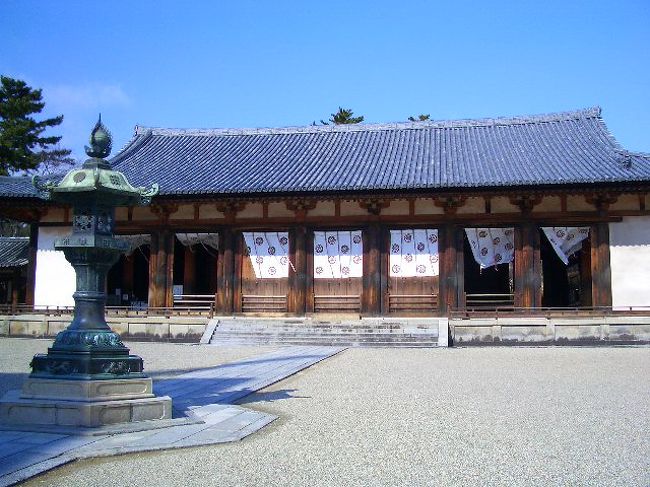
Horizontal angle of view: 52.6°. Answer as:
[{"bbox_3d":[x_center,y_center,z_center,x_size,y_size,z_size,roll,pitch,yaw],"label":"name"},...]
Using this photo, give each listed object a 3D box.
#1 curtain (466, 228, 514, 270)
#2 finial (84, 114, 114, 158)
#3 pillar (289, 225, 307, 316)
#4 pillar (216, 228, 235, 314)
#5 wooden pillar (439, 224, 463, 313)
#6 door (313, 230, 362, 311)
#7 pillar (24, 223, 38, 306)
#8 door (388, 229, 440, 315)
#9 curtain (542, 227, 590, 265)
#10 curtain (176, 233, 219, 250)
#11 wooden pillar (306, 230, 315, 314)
[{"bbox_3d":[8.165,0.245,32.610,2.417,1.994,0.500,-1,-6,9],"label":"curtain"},{"bbox_3d":[-3.460,-1.645,10.100,0.400,0.690,0.390,-1,-6,7],"label":"finial"},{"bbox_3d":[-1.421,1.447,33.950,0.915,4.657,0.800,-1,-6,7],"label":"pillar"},{"bbox_3d":[-5.254,1.452,34.690,0.850,4.600,0.700,0,-6,8],"label":"pillar"},{"bbox_3d":[6.321,1.317,32.960,1.149,4.597,0.750,-1,-6,7],"label":"wooden pillar"},{"bbox_3d":[0.655,1.464,33.750,2.563,4.269,0.150,-1,-6,7],"label":"door"},{"bbox_3d":[-15.977,1.211,35.888,0.534,4.763,0.500,-1,-6,9],"label":"pillar"},{"bbox_3d":[4.371,1.384,32.821,2.576,4.301,0.200,-1,-6,9],"label":"door"},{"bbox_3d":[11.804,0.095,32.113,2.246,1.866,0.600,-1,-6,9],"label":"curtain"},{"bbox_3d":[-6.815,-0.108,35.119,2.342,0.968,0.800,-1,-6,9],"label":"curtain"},{"bbox_3d":[-0.754,1.482,34.169,0.420,4.430,0.420,0,-6,8],"label":"wooden pillar"}]

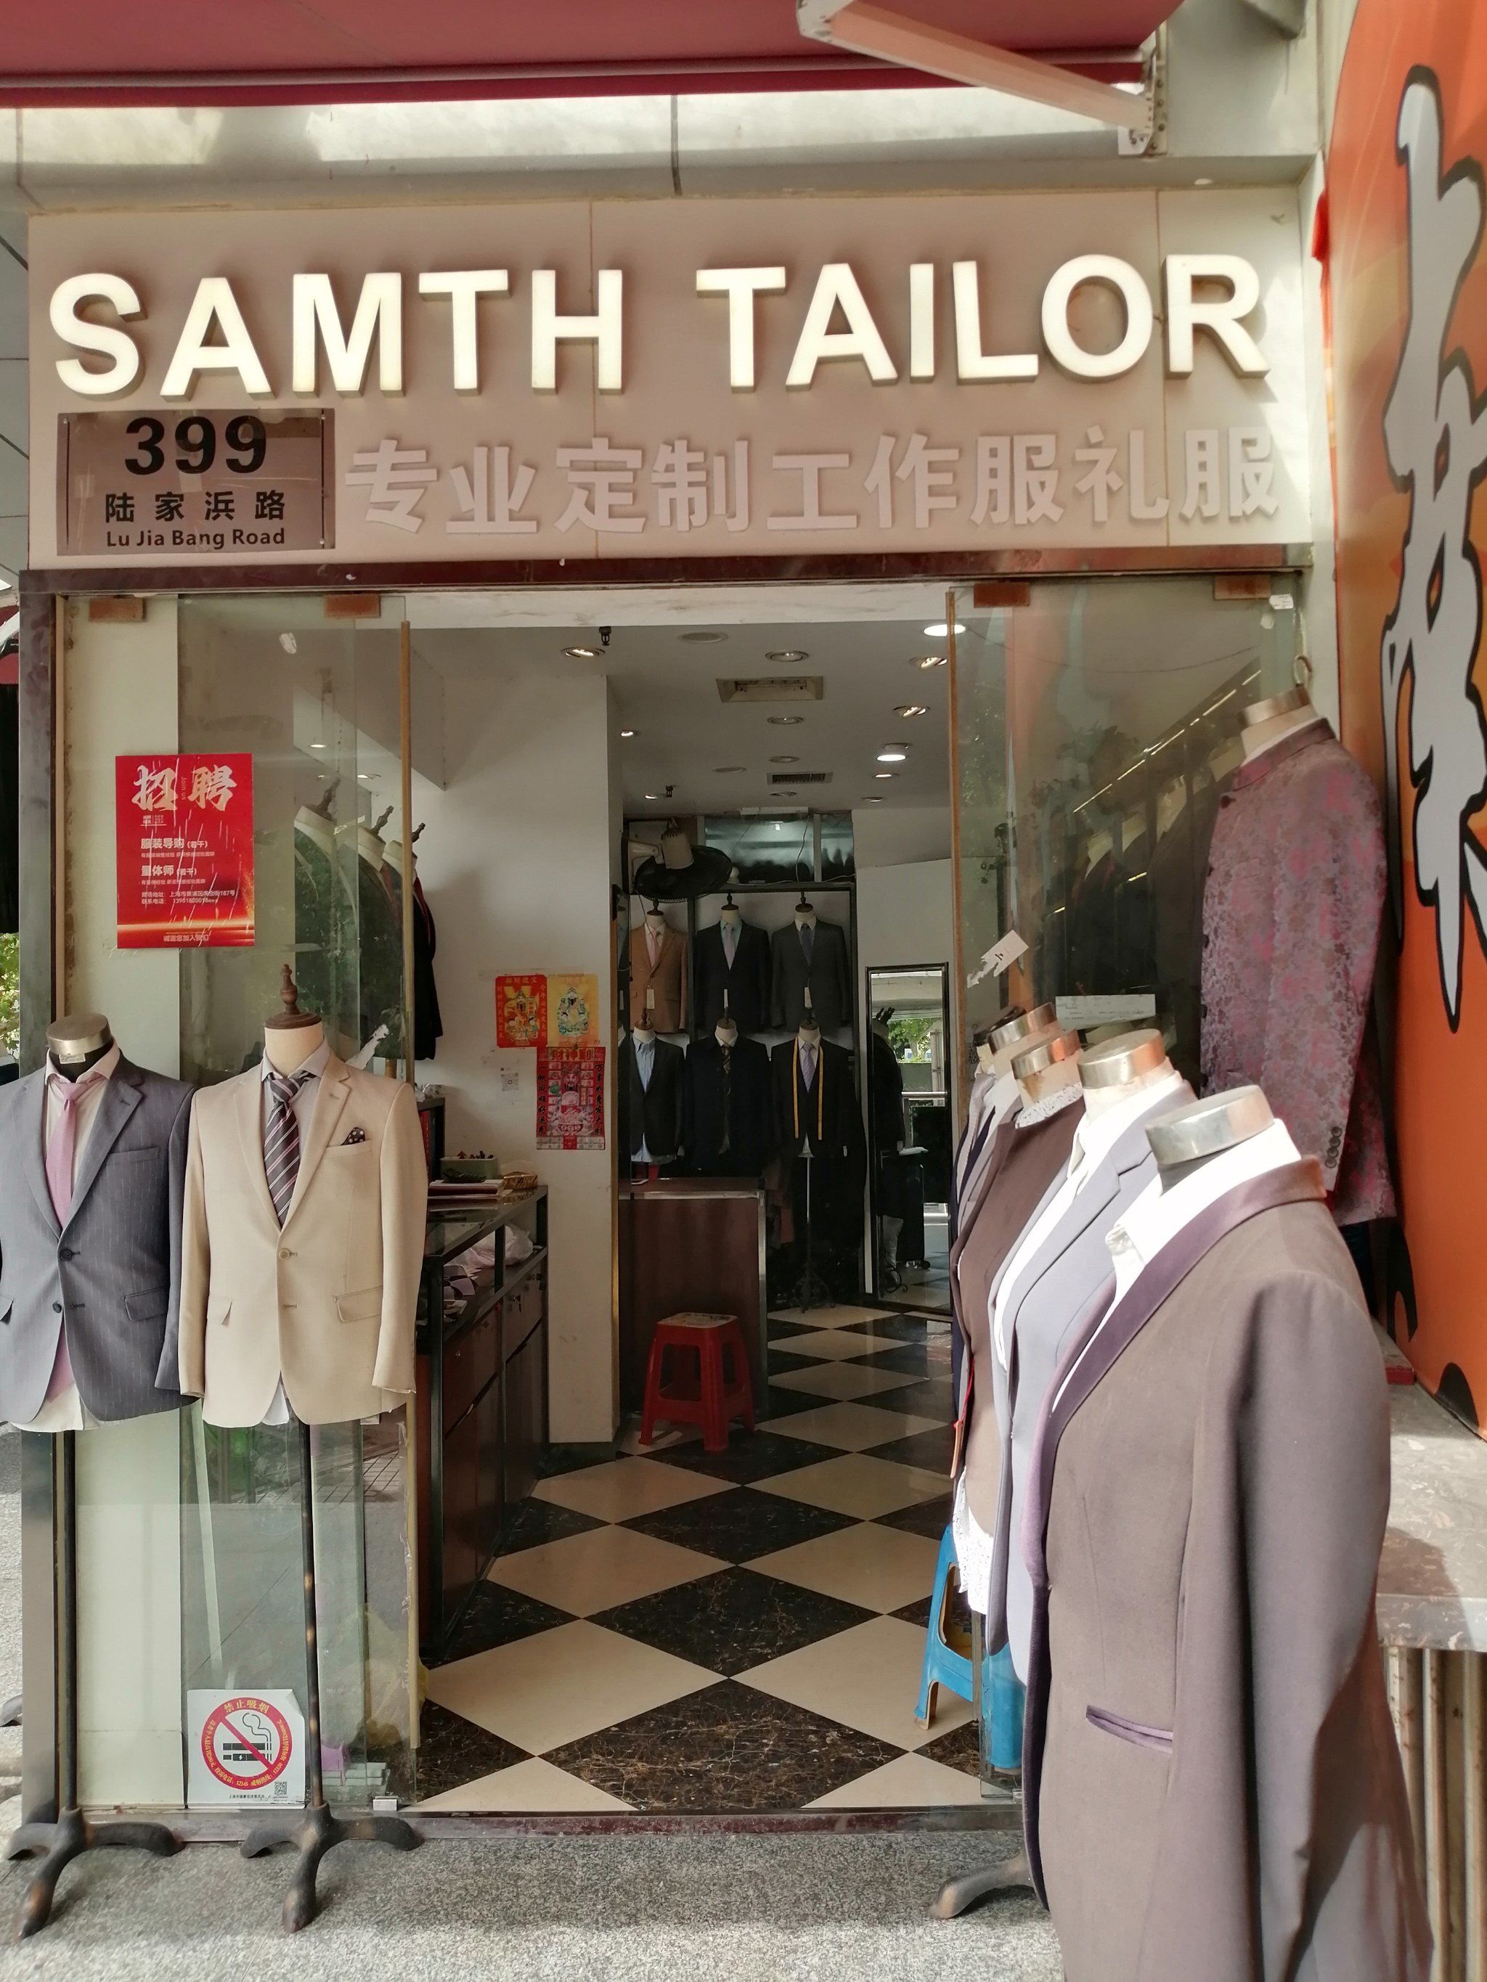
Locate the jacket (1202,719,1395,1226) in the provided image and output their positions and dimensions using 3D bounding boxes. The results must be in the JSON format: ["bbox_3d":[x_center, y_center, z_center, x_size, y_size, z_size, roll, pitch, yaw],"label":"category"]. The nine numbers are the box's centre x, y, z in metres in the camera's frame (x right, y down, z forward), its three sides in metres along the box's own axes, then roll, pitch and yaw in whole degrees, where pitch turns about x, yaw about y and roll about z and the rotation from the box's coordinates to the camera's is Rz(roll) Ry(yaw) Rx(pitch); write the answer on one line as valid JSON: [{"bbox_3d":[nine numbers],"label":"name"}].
[{"bbox_3d":[0.862,-0.031,2.354,0.310,0.800,0.470,-1,-2,13],"label":"jacket"}]

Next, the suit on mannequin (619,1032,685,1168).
[{"bbox_3d":[-0.599,0.660,9.197,0.500,0.820,0.300,-1,-2,1],"label":"suit on mannequin"}]

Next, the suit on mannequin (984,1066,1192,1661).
[{"bbox_3d":[0.540,0.538,2.049,0.310,0.840,0.460,0,-2,-14],"label":"suit on mannequin"}]

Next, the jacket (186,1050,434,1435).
[{"bbox_3d":[-0.899,0.510,3.038,0.480,0.735,0.260,-1,-2,-3],"label":"jacket"}]

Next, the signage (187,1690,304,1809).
[{"bbox_3d":[-1.048,1.598,3.142,0.248,0.250,0.005,-1,-2,1],"label":"signage"}]

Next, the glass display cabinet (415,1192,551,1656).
[{"bbox_3d":[-1.054,1.263,4.772,0.550,1.060,1.620,-1,-2,1],"label":"glass display cabinet"}]

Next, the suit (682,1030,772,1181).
[{"bbox_3d":[-0.091,0.659,8.740,0.510,0.820,0.270,-1,-2,1],"label":"suit"}]

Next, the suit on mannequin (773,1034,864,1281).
[{"bbox_3d":[0.457,1.050,9.158,0.560,1.550,0.320,-1,-2,1],"label":"suit on mannequin"}]

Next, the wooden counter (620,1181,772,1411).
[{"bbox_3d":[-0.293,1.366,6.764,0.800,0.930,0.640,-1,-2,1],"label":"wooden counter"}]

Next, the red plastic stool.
[{"bbox_3d":[-0.186,1.608,6.163,0.355,0.480,0.355,-2,-2,22],"label":"red plastic stool"}]

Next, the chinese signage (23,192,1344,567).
[{"bbox_3d":[-0.181,-1.340,3.240,2.770,0.780,0.080,-1,-2,1],"label":"chinese signage"}]

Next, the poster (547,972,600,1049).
[{"bbox_3d":[-0.708,0.082,6.194,0.210,0.302,0.010,-1,-2,1],"label":"poster"}]

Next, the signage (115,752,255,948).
[{"bbox_3d":[-1.220,-0.307,3.248,0.298,0.420,0.010,-1,-2,1],"label":"signage"}]

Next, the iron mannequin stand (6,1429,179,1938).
[{"bbox_3d":[-1.371,1.347,3.002,0.370,0.910,0.330,-1,-2,1],"label":"iron mannequin stand"}]

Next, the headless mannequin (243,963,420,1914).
[{"bbox_3d":[-0.905,0.868,3.029,0.430,1.850,0.350,-1,-2,-3],"label":"headless mannequin"}]

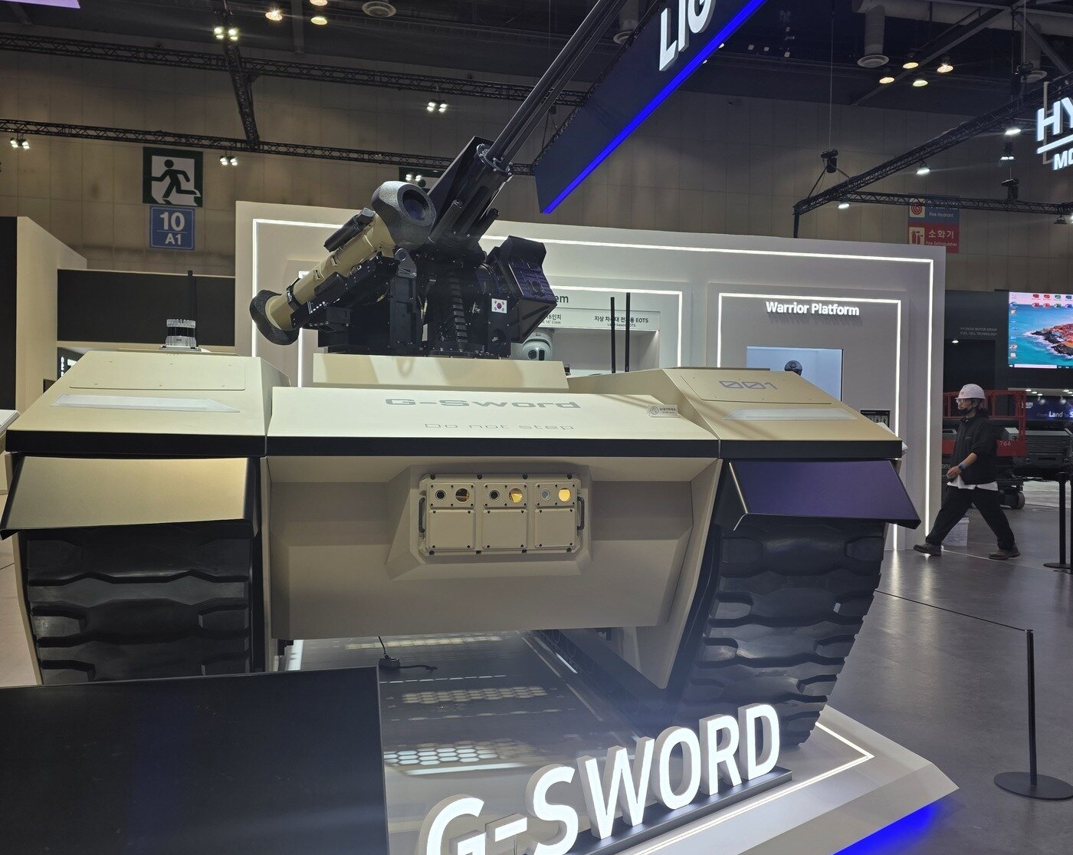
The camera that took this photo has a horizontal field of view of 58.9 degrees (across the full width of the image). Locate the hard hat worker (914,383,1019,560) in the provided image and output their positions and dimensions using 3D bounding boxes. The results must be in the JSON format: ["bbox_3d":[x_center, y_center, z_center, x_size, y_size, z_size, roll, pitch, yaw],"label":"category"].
[{"bbox_3d":[4.406,0.446,9.720,1.050,1.750,0.550,1,1,-3],"label":"hard hat worker"}]

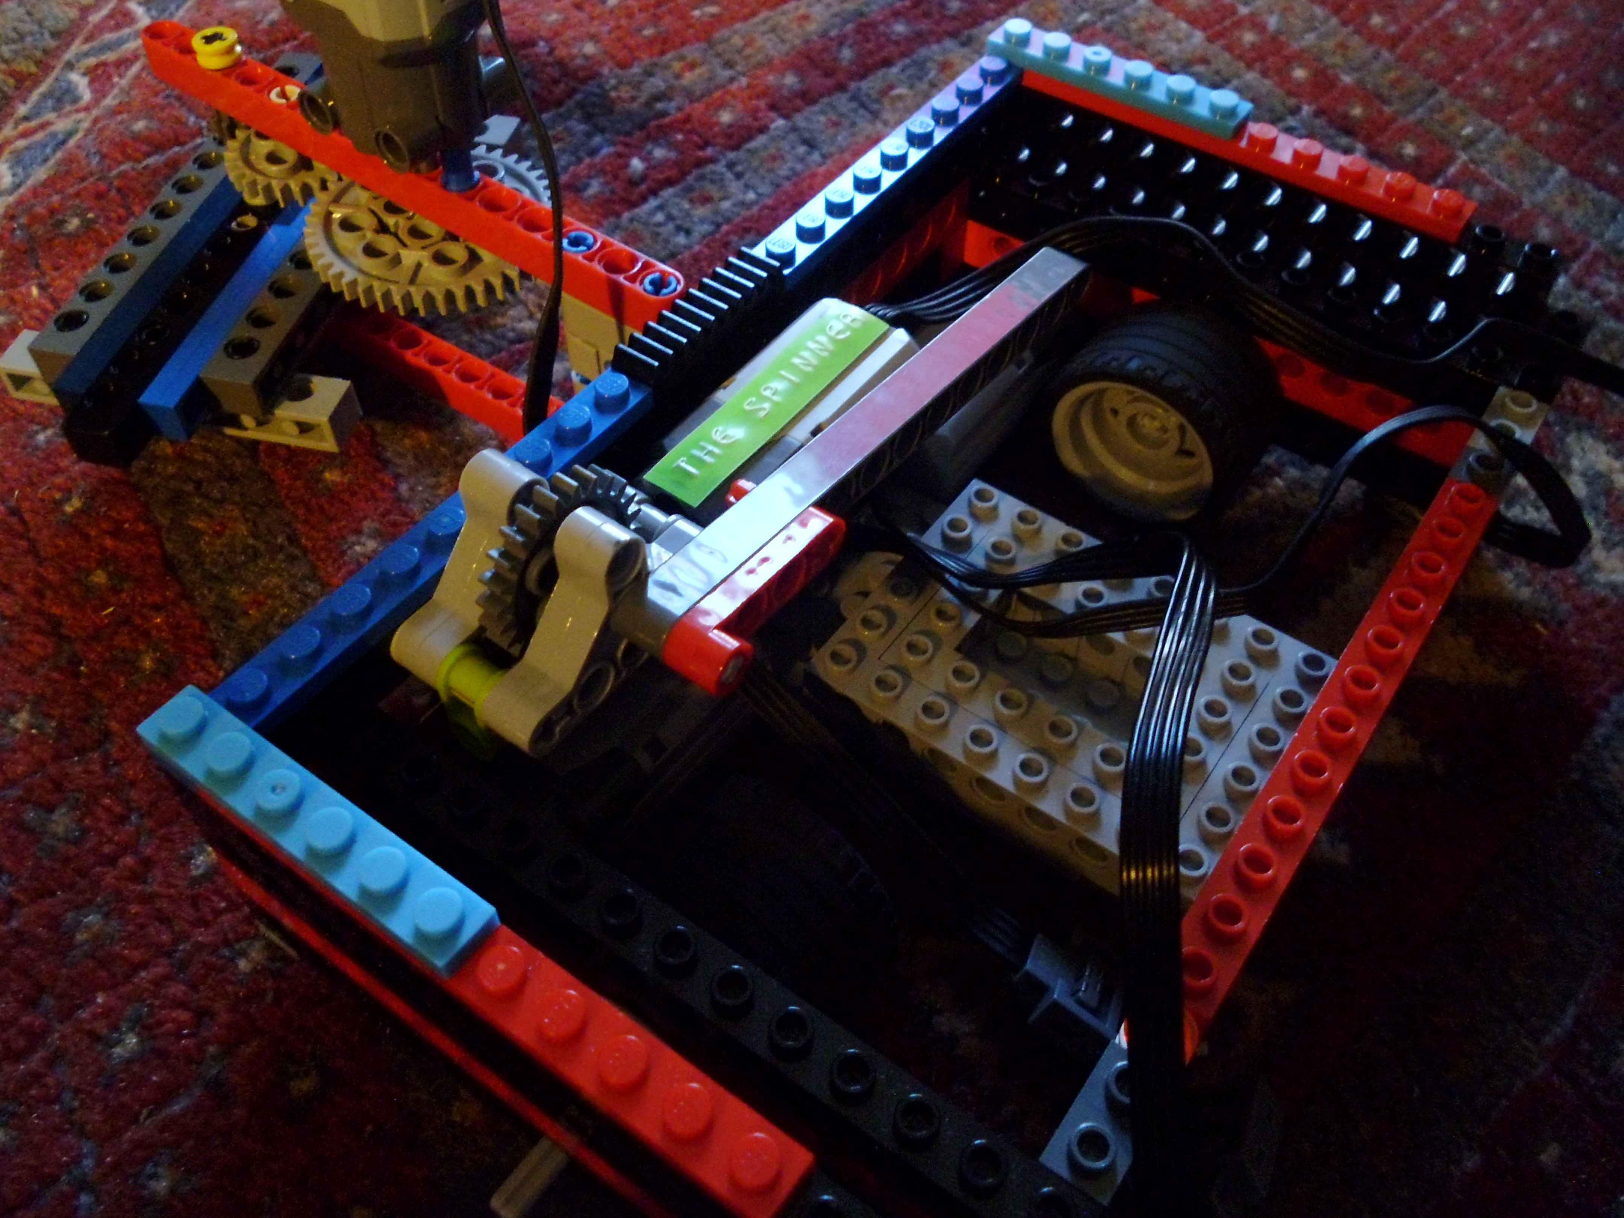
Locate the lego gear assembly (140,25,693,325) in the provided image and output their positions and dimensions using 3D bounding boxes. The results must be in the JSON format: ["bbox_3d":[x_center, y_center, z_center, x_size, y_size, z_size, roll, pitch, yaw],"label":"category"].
[{"bbox_3d":[-0.071,-0.074,0.221,0.120,0.008,0.008,30,57,17],"label":"lego gear assembly"}]

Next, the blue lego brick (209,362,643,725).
[{"bbox_3d":[-0.048,-0.009,0.169,0.008,0.005,0.077,29,57,21],"label":"blue lego brick"}]

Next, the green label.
[{"bbox_3d":[-0.005,-0.029,0.182,0.009,0.001,0.044,29,57,21],"label":"green label"}]

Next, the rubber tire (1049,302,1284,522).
[{"bbox_3d":[0.062,-0.034,0.234,0.037,0.037,0.022,30,60,22],"label":"rubber tire"}]

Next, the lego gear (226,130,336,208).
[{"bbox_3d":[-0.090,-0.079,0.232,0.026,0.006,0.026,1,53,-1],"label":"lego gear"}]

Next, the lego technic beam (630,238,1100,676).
[{"bbox_3d":[0.011,-0.026,0.185,0.008,0.008,0.104,31,52,22],"label":"lego technic beam"}]

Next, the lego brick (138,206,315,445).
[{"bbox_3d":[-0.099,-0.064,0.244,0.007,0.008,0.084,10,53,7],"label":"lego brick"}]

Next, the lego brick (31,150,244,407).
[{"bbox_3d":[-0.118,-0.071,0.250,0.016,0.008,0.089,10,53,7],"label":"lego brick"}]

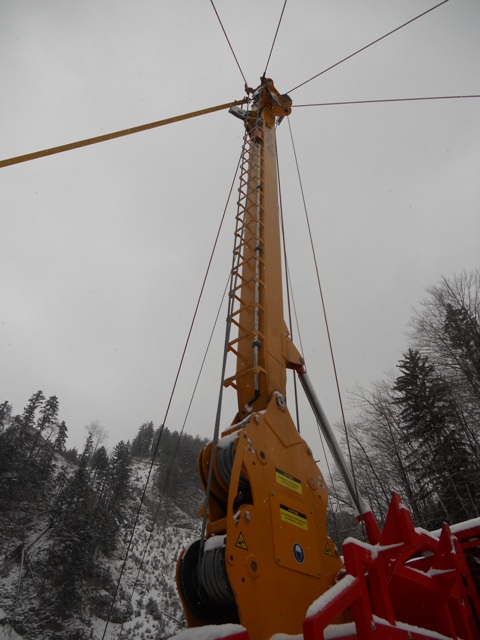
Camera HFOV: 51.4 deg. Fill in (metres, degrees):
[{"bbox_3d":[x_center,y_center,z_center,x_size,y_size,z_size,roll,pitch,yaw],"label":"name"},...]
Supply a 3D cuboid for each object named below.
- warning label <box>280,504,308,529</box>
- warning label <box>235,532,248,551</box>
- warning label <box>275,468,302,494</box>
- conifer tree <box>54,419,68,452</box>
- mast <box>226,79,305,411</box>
[{"bbox_3d":[0.346,1.269,3.192,0.008,0.100,0.295,-31,-50,27],"label":"warning label"},{"bbox_3d":[0.006,1.191,2.703,0.008,0.090,0.100,-31,-50,27],"label":"warning label"},{"bbox_3d":[0.329,1.082,3.350,0.008,0.100,0.295,-31,-50,27],"label":"warning label"},{"bbox_3d":[-46.500,30.300,130.000,3.000,10.000,3.000,-2,-44,0],"label":"conifer tree"},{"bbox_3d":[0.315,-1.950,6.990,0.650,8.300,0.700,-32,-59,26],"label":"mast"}]

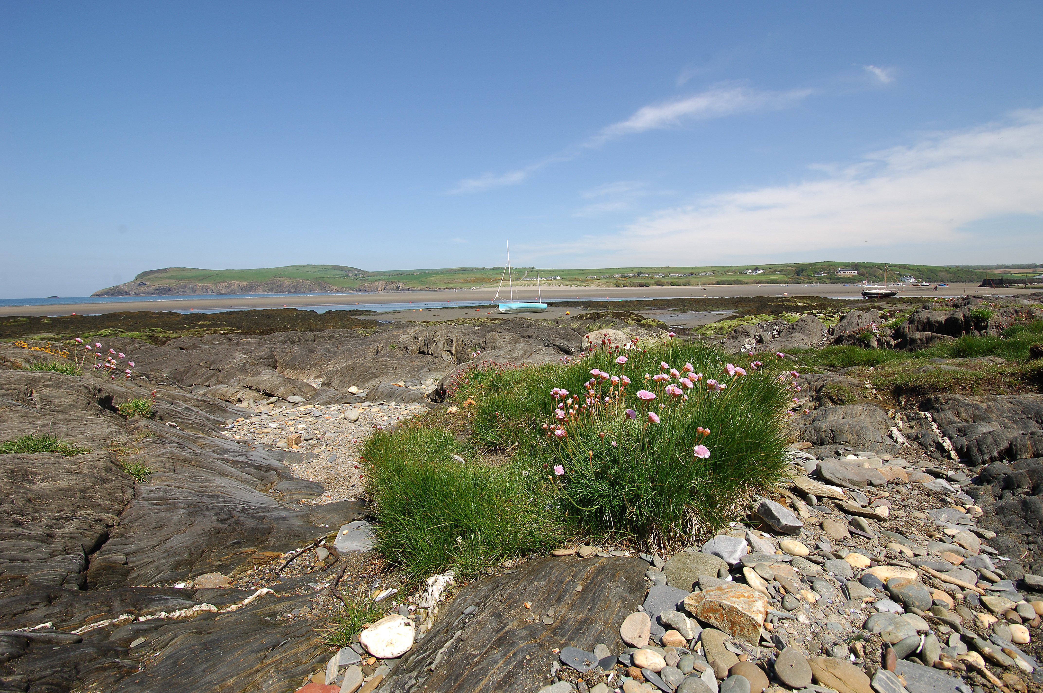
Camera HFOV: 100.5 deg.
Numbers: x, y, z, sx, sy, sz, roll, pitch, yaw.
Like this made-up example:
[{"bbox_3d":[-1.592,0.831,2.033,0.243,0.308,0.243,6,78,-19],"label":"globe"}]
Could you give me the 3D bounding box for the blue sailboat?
[{"bbox_3d":[-0.156,-7.300,45.505,5.650,7.500,1.950,-1,8,-2],"label":"blue sailboat"}]

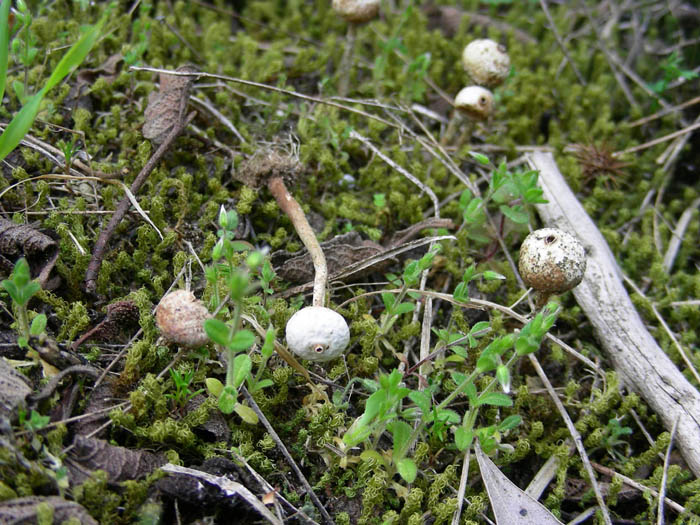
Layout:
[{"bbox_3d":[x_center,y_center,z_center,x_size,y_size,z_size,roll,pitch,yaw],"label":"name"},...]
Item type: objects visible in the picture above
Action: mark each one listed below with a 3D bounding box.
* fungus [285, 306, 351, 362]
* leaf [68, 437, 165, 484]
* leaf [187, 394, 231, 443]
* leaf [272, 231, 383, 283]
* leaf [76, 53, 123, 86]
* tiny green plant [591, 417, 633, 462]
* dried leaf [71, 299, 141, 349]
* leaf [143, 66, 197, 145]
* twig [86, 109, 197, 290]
[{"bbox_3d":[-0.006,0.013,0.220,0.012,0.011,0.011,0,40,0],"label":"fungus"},{"bbox_3d":[-0.040,0.034,0.199,0.017,0.005,0.007,0,40,0],"label":"leaf"},{"bbox_3d":[-0.025,0.028,0.208,0.008,0.005,0.007,0,40,0],"label":"leaf"},{"bbox_3d":[-0.004,-0.001,0.240,0.022,0.007,0.009,0,40,0],"label":"leaf"},{"bbox_3d":[-0.064,-0.049,0.298,0.011,0.005,0.009,0,40,0],"label":"leaf"},{"bbox_3d":[0.045,0.031,0.203,0.008,0.005,0.007,0,40,0],"label":"tiny green plant"},{"bbox_3d":[-0.047,0.012,0.227,0.013,0.006,0.008,0,40,0],"label":"dried leaf"},{"bbox_3d":[-0.043,-0.038,0.282,0.013,0.010,0.020,0,40,0],"label":"leaf"},{"bbox_3d":[-0.046,-0.014,0.256,0.006,0.006,0.063,9,41,11],"label":"twig"}]

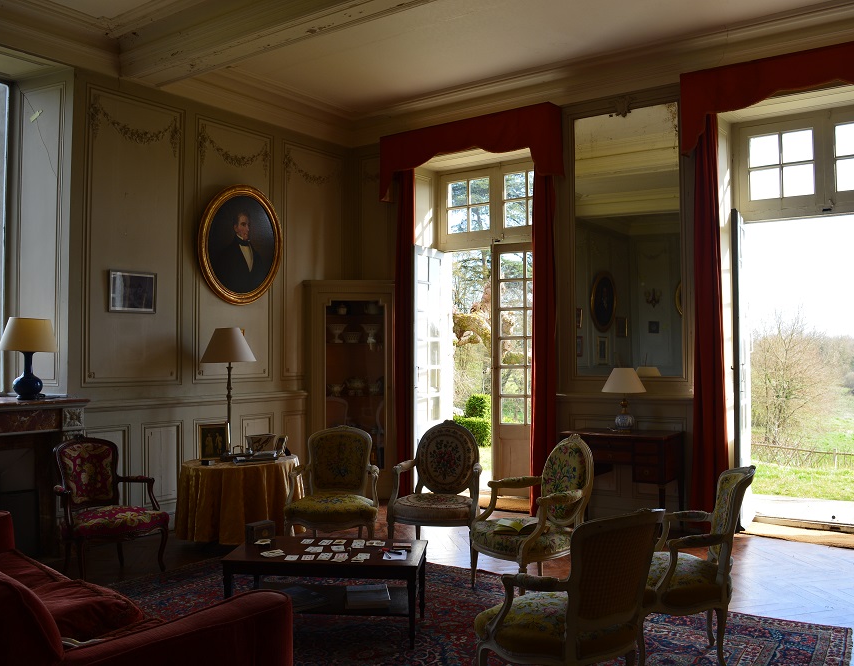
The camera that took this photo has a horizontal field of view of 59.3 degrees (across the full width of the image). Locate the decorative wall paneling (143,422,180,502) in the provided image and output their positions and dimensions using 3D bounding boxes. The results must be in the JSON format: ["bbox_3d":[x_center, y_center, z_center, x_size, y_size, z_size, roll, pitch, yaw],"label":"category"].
[{"bbox_3d":[-2.242,1.107,6.294,0.050,0.680,0.375,-2,-2,38],"label":"decorative wall paneling"}]

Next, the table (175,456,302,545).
[{"bbox_3d":[-1.416,1.247,5.747,0.943,0.602,0.943,0,-1,0],"label":"table"}]

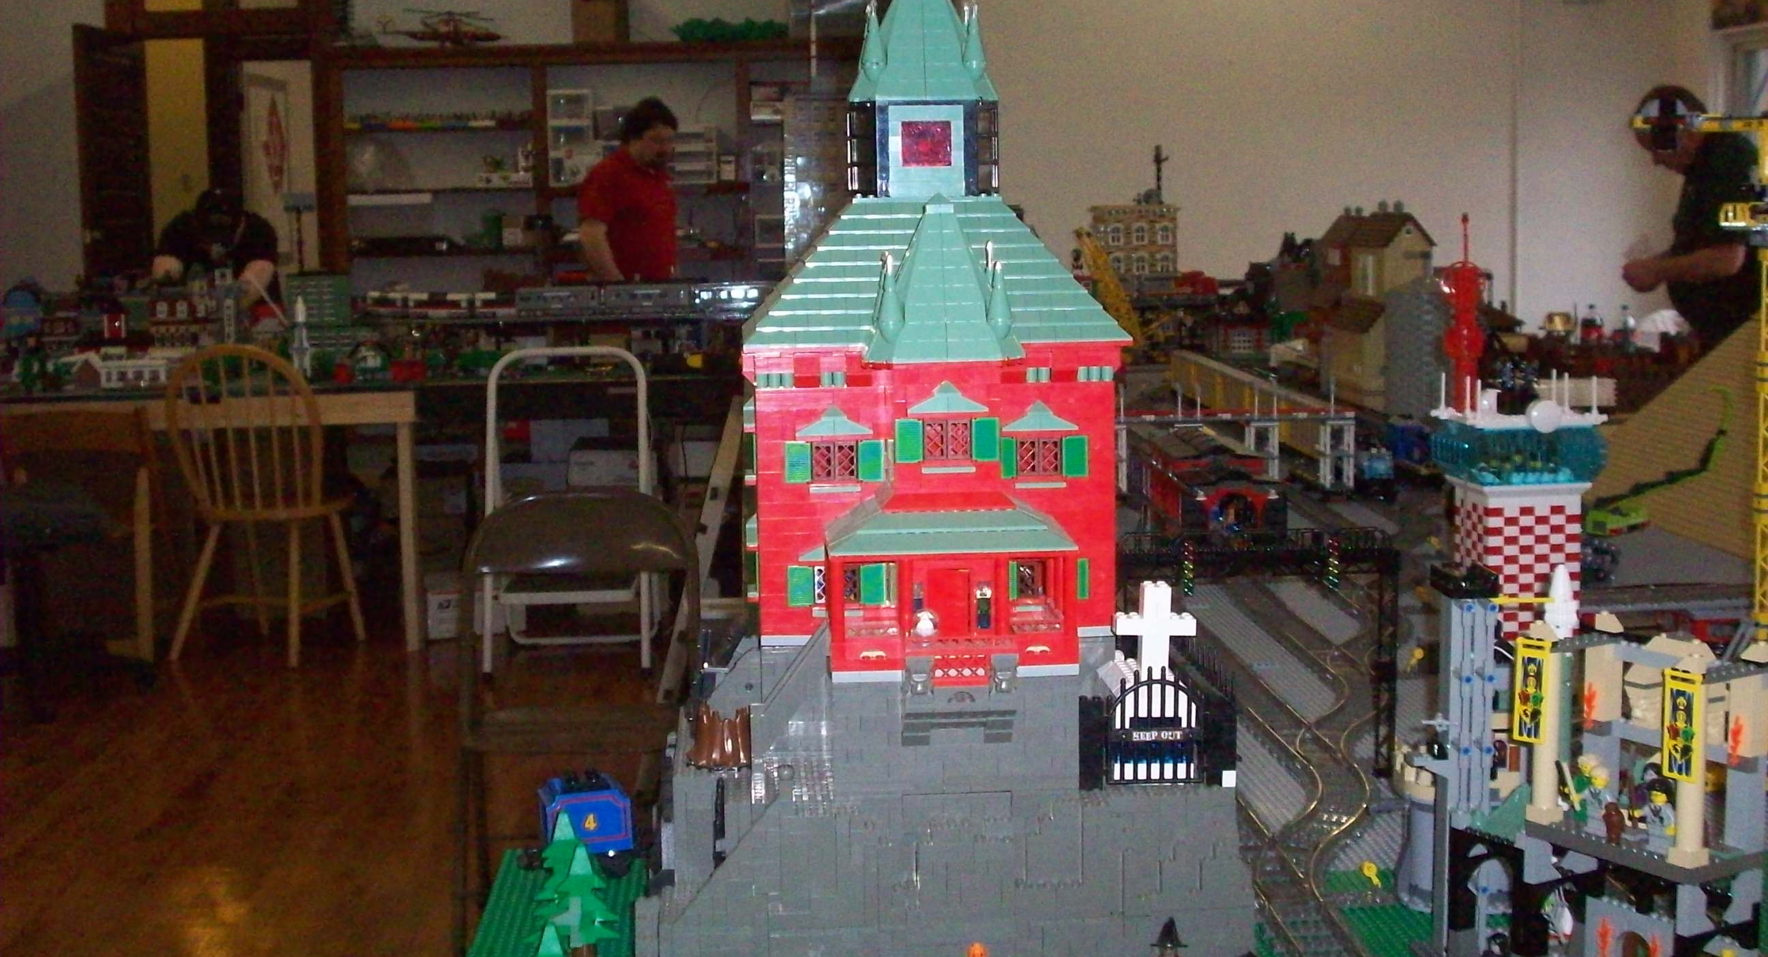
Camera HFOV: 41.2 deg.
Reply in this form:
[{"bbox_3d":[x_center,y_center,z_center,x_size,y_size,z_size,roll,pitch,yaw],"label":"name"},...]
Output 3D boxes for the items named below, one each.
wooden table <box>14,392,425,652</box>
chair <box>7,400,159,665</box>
[{"bbox_3d":[-2.267,0.101,7.194,1.700,0.760,0.850,-2,7,-9],"label":"wooden table"},{"bbox_3d":[-2.418,0.142,7.056,0.470,0.770,0.490,-2,8,-8],"label":"chair"}]

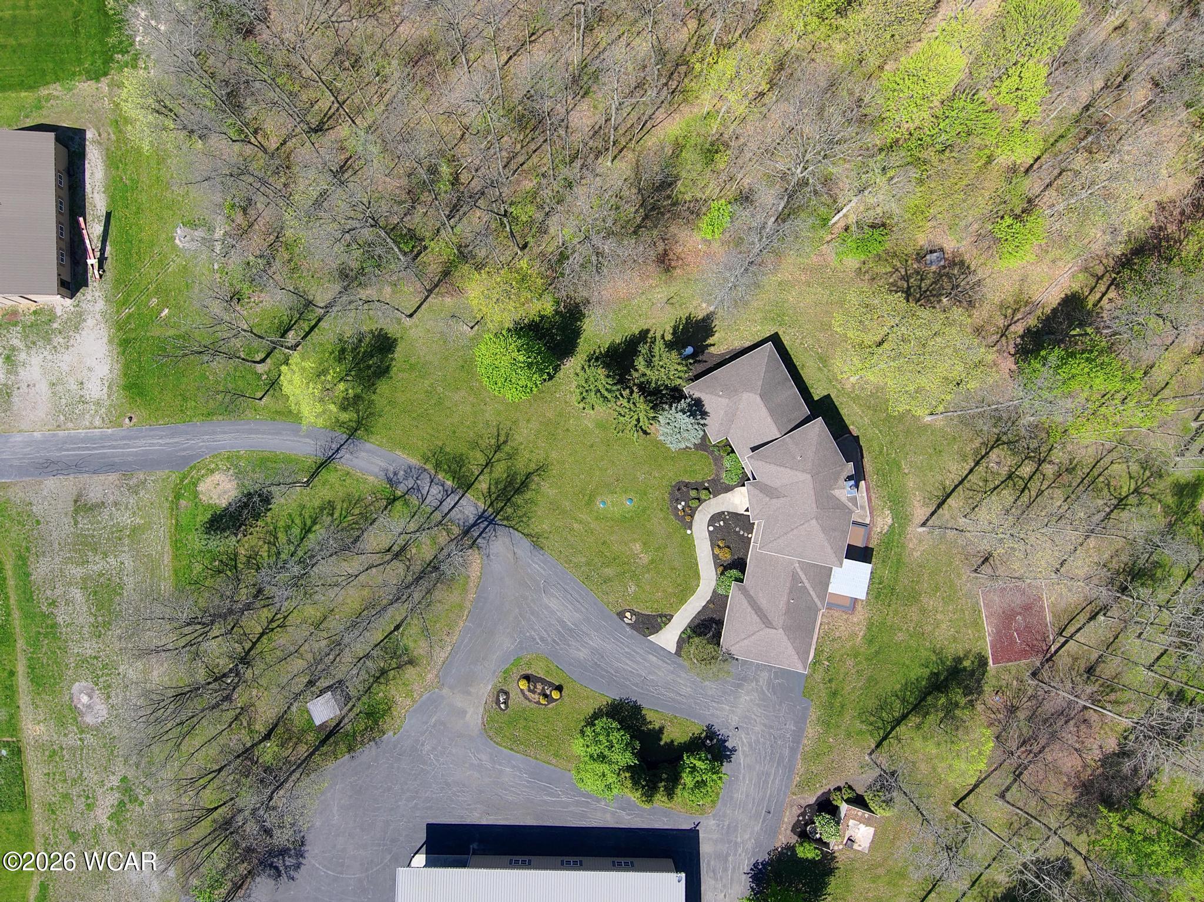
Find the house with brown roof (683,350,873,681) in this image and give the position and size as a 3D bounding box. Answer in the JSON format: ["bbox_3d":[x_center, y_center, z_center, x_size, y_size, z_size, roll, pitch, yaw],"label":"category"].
[{"bbox_3d":[15.150,4.900,62.000,13.800,6.300,28.200,-9,90,0],"label":"house with brown roof"}]

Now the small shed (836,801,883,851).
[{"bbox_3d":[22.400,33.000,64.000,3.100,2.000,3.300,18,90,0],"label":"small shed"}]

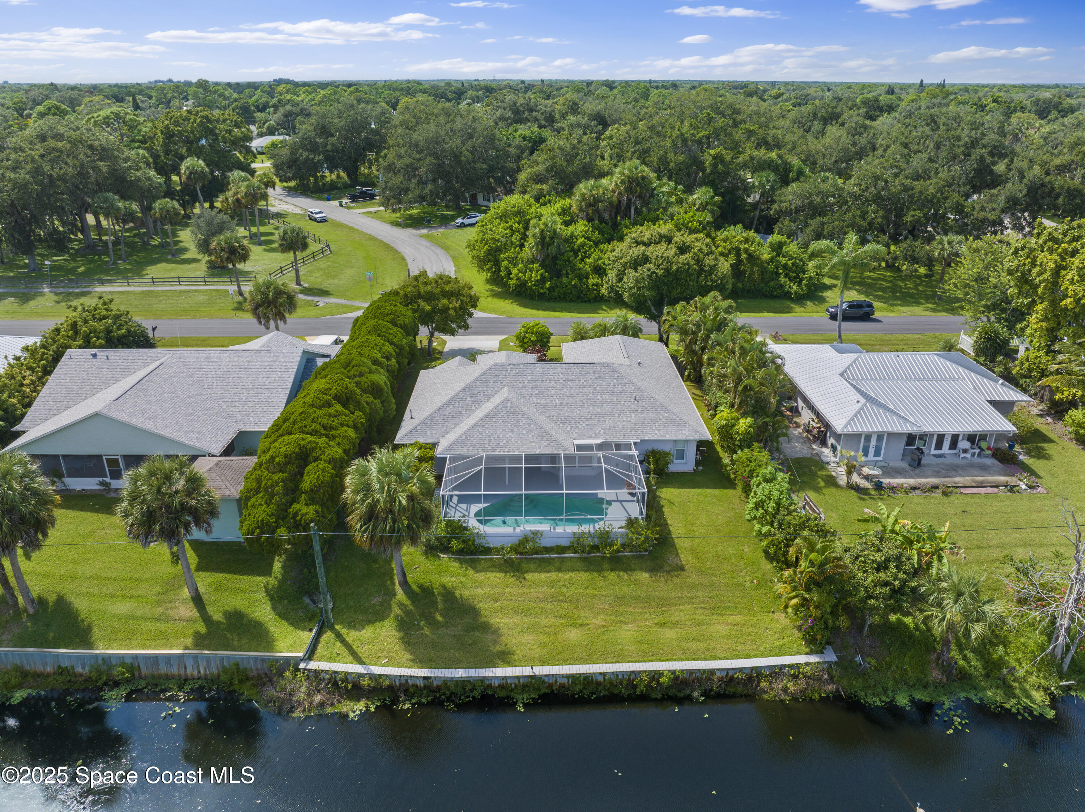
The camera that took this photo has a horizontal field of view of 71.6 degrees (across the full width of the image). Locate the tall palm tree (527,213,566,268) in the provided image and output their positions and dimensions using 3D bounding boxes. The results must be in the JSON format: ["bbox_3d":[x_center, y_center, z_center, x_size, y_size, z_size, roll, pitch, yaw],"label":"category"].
[{"bbox_3d":[0.536,-18.536,91.095,4.800,9.400,4.800,0,23,0],"label":"tall palm tree"}]

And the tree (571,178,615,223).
[{"bbox_3d":[6.444,-22.459,95.934,5.400,12.800,5.400,0,23,0],"label":"tree"}]

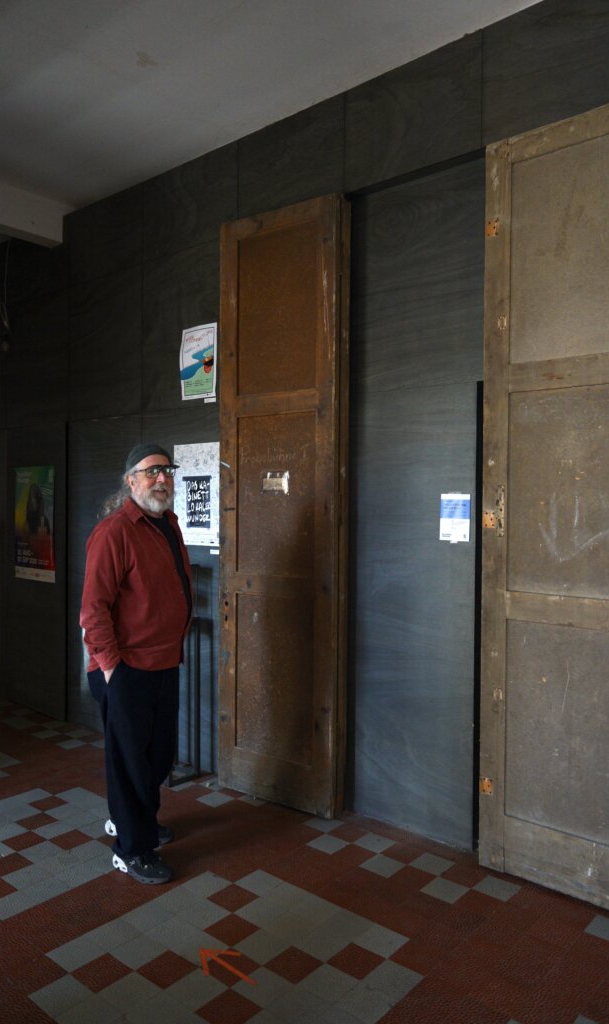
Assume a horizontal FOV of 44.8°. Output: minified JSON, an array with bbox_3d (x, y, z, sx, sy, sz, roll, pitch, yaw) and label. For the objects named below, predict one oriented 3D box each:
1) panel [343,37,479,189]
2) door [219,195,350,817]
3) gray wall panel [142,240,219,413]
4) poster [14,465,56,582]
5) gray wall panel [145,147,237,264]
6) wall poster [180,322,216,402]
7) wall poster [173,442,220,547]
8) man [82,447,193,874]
[{"bbox_3d":[0.484,-1.800,3.385,0.730,0.489,0.030,1,1,40],"label":"panel"},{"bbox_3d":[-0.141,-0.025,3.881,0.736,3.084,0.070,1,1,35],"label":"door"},{"bbox_3d":[-0.683,-1.089,4.390,0.861,0.962,0.030,1,1,40],"label":"gray wall panel"},{"bbox_3d":[-2.019,0.087,5.519,0.573,0.848,0.010,1,1,40],"label":"poster"},{"bbox_3d":[-0.680,-1.811,4.378,0.861,0.482,0.030,1,1,40],"label":"gray wall panel"},{"bbox_3d":[-0.615,-0.869,4.308,0.297,0.420,0.010,1,1,40],"label":"wall poster"},{"bbox_3d":[-0.631,-0.102,4.332,0.418,0.591,0.010,1,1,40],"label":"wall poster"},{"bbox_3d":[-0.719,0.616,3.296,0.500,1.815,0.540,1,1,19],"label":"man"}]

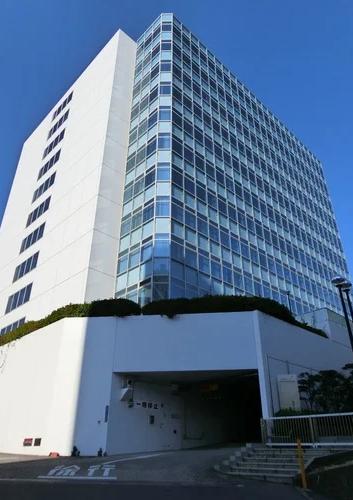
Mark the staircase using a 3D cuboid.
[{"bbox_3d":[3.846,7.964,13.489,1.900,1.050,4.500,25,-38,-38],"label":"staircase"}]

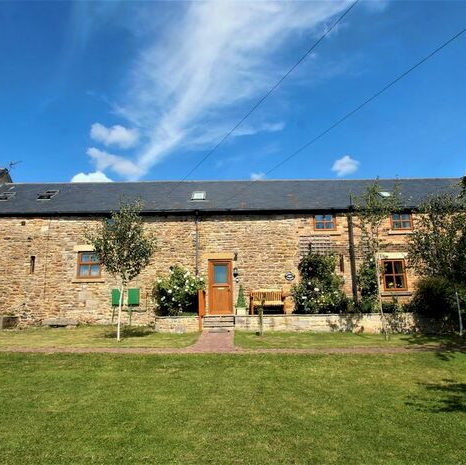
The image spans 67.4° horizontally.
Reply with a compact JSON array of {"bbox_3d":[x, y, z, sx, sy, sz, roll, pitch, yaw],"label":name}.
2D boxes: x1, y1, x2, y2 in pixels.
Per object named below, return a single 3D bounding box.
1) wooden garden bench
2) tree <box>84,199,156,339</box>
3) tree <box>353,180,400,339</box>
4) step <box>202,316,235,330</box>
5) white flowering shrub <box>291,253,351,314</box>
[{"bbox_3d":[1.231,2.488,12.538,1.238,0.902,0.600,-1,-9,-1],"label":"wooden garden bench"},{"bbox_3d":[-3.343,1.038,10.414,2.164,4.210,2.000,-1,-9,-1],"label":"tree"},{"bbox_3d":[4.469,0.750,10.574,1.406,4.807,1.400,-1,-9,-1],"label":"tree"},{"bbox_3d":[-0.482,3.158,12.260,1.124,0.474,0.750,-1,-9,-1],"label":"step"},{"bbox_3d":[3.167,1.839,12.666,2.153,2.241,1.000,-1,-9,-1],"label":"white flowering shrub"}]

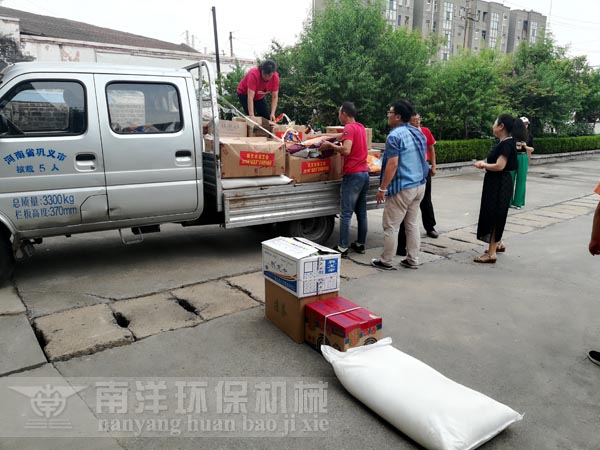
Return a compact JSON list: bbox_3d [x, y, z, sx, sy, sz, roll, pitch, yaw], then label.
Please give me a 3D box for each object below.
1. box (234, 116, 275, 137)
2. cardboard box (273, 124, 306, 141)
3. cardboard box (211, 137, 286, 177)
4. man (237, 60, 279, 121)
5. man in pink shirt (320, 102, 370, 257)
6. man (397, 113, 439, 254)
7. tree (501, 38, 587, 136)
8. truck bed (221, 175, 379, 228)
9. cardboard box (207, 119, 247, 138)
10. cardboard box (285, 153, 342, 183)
[{"bbox_3d":[-0.672,-1.163,5.548,0.500,0.310,0.380,-8,14,-30],"label":"box"},{"bbox_3d":[-0.222,-1.174,6.056,0.520,0.320,0.400,-8,14,-33],"label":"cardboard box"},{"bbox_3d":[-0.601,-0.725,4.931,0.760,0.370,0.440,-8,14,-33],"label":"cardboard box"},{"bbox_3d":[-0.541,-1.466,5.926,0.580,1.340,0.620,-7,13,-29],"label":"man"},{"bbox_3d":[0.527,-0.508,5.174,0.540,1.740,0.500,9,15,35],"label":"man in pink shirt"},{"bbox_3d":[1.450,-0.547,5.518,0.570,1.670,0.400,-7,14,-30],"label":"man"},{"bbox_3d":[12.694,-6.713,23.454,4.100,5.800,4.100,5,13,27],"label":"tree"},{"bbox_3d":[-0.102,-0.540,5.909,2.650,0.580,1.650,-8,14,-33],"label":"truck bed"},{"bbox_3d":[-0.862,-1.044,5.233,0.410,0.310,0.330,-8,14,-33],"label":"cardboard box"},{"bbox_3d":[0.074,-0.669,5.332,0.710,0.330,0.430,-8,14,-30],"label":"cardboard box"}]

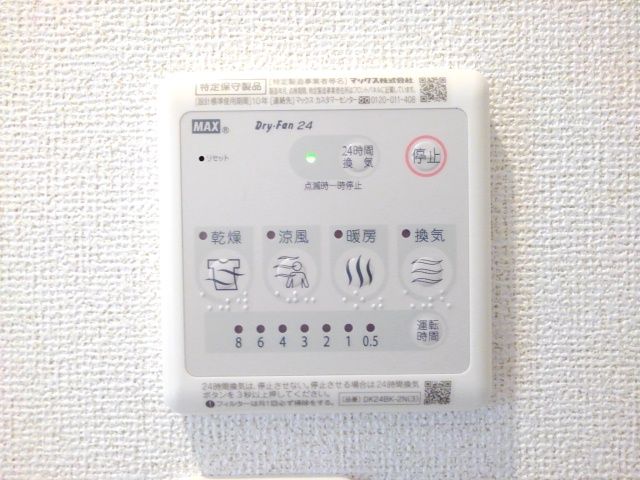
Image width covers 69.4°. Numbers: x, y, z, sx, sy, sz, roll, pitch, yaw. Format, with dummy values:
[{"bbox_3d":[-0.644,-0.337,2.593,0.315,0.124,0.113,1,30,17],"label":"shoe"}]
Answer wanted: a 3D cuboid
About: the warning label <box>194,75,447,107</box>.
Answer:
[{"bbox_3d":[0.000,-0.051,0.159,0.087,0.011,0.002,-1,-12,0],"label":"warning label"}]

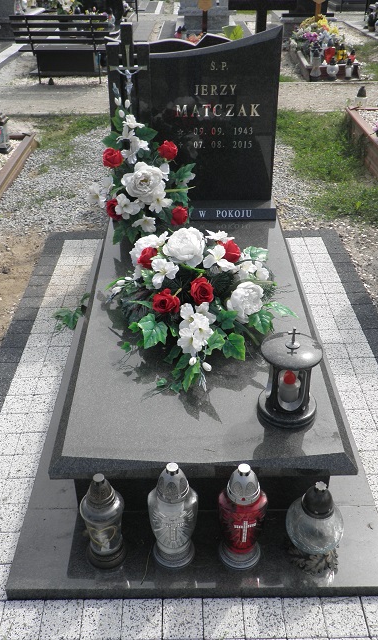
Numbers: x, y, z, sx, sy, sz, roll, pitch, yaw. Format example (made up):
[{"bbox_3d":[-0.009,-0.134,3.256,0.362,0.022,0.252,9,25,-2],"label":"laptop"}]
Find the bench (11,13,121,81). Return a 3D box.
[{"bbox_3d":[-1.331,-2.924,6.404,1.005,0.724,0.459,1,34,2],"label":"bench"}]

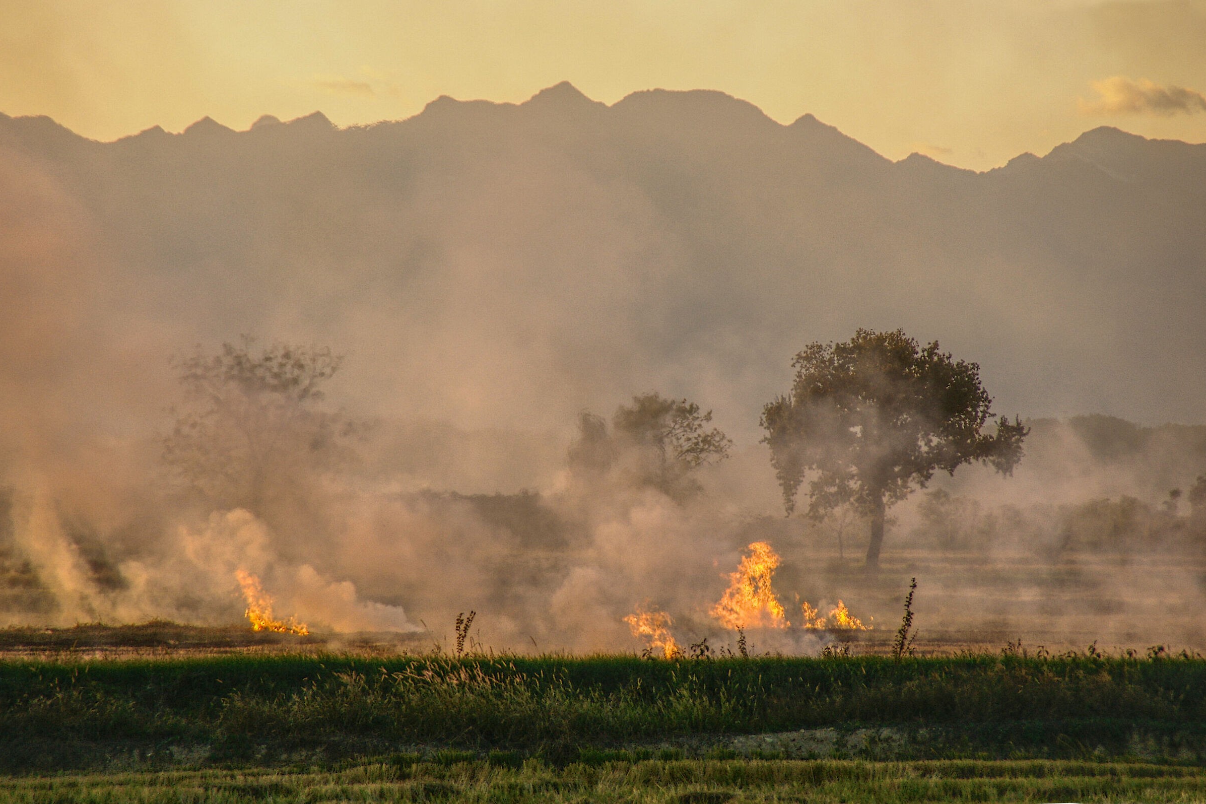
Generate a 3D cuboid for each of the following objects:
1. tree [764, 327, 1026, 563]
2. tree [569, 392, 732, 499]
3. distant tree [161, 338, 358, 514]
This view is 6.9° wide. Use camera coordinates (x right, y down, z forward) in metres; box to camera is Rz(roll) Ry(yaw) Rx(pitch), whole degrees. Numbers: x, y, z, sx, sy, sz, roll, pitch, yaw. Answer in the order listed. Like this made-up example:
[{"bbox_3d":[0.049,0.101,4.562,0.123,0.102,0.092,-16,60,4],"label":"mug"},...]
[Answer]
[{"bbox_3d":[10.116,1.625,350.000,9.300,8.370,8.600,0,-1,0],"label":"tree"},{"bbox_3d":[2.018,2.965,430.000,6.980,6.820,6.400,0,-1,0],"label":"tree"},{"bbox_3d":[-13.133,1.788,385.000,7.510,8.560,7.200,0,-1,0],"label":"distant tree"}]

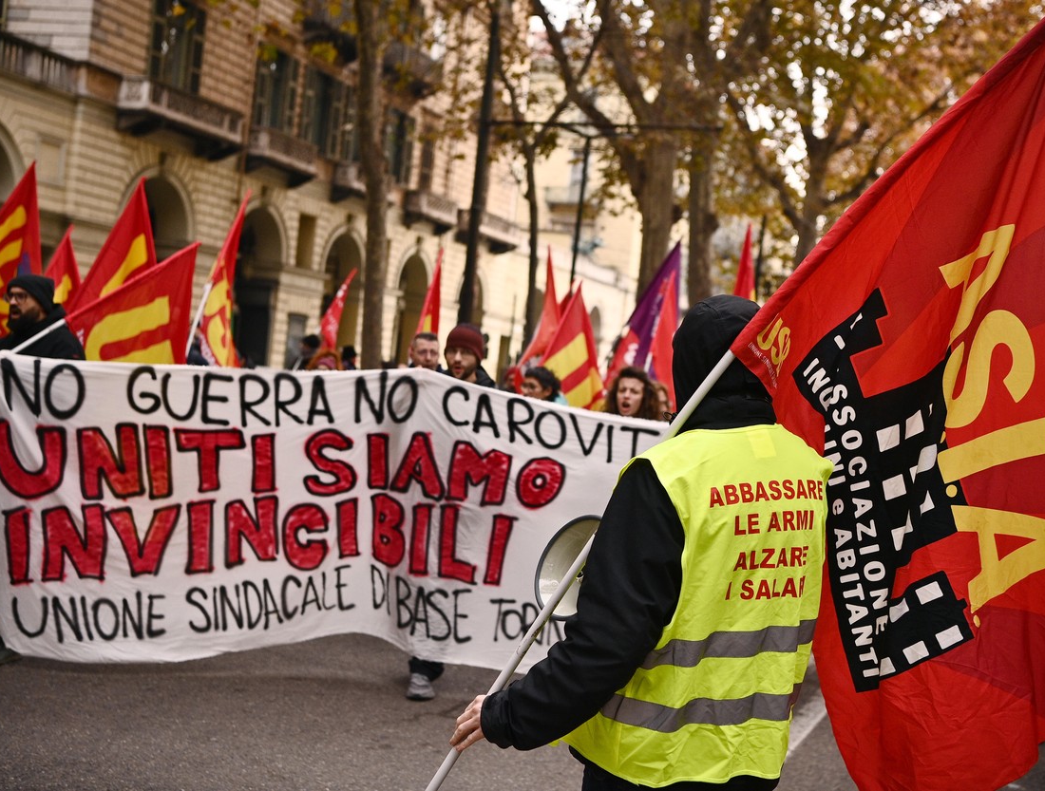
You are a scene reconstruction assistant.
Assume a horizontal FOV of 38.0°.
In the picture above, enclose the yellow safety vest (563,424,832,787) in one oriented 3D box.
[{"bbox_3d":[0.349,0.412,3.020,0.470,0.670,0.300,5,1,-33],"label":"yellow safety vest"}]

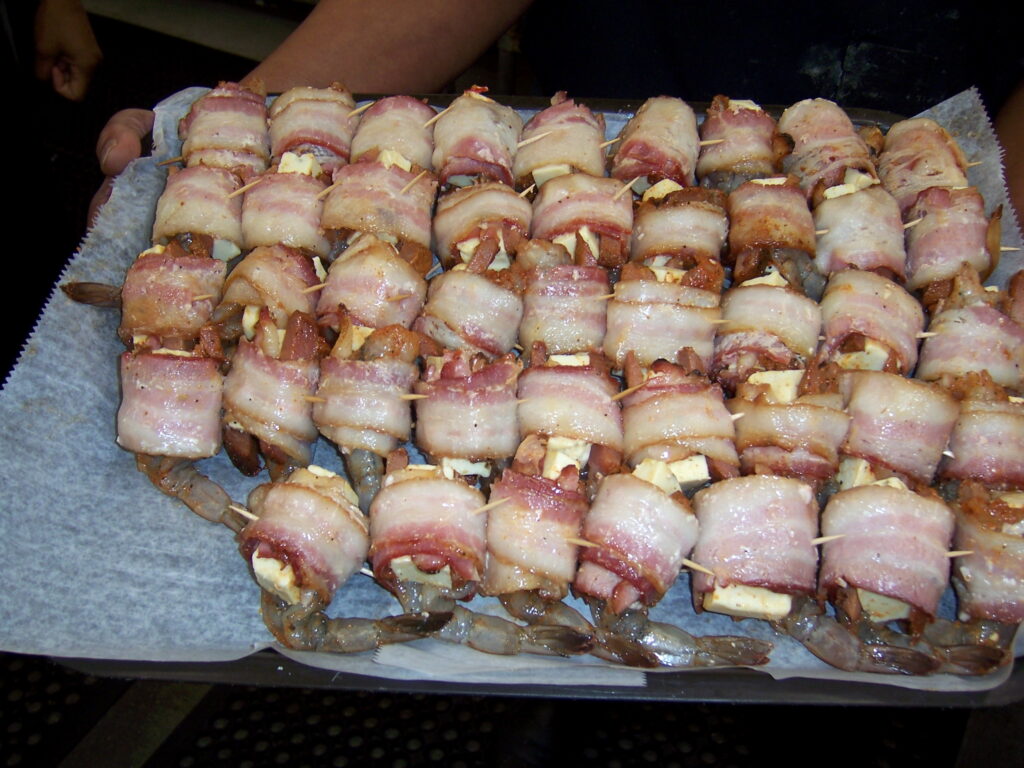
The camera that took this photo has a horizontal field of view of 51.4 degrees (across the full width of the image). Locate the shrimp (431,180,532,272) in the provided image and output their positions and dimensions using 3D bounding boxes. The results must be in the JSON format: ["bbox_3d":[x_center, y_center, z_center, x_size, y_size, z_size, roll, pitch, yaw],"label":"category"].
[{"bbox_3d":[-0.016,-0.076,0.560,0.050,0.040,0.043,1,64,-1],"label":"shrimp"}]

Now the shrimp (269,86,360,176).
[{"bbox_3d":[-0.108,-0.134,0.585,0.047,0.040,0.043,-1,64,-3],"label":"shrimp"}]

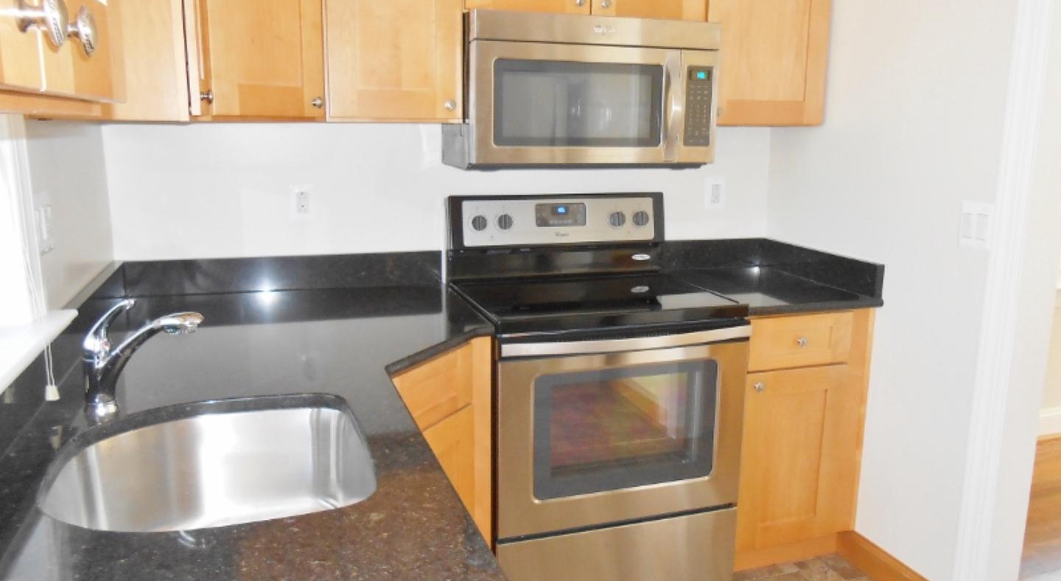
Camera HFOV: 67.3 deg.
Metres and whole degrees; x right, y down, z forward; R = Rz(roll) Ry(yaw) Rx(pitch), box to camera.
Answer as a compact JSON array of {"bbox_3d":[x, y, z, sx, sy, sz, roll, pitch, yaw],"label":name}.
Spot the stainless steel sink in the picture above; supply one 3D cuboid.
[{"bbox_3d":[-0.478,0.359,1.227,0.455,0.215,0.530,-3,11,-18],"label":"stainless steel sink"}]

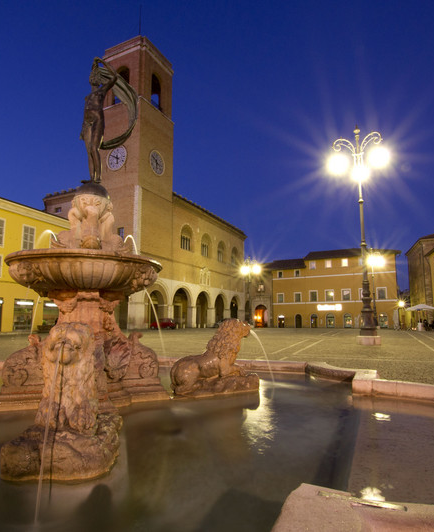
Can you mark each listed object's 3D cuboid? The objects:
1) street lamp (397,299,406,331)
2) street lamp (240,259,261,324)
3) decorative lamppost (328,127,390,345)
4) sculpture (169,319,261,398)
[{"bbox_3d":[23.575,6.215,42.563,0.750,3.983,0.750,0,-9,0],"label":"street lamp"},{"bbox_3d":[4.875,3.928,49.973,2.900,10.718,2.600,0,-9,0],"label":"street lamp"},{"bbox_3d":[8.122,-1.965,18.501,2.900,12.355,2.700,0,-9,0],"label":"decorative lamppost"},{"bbox_3d":[-0.081,1.471,5.670,1.450,1.172,0.780,3,-9,-18],"label":"sculpture"}]

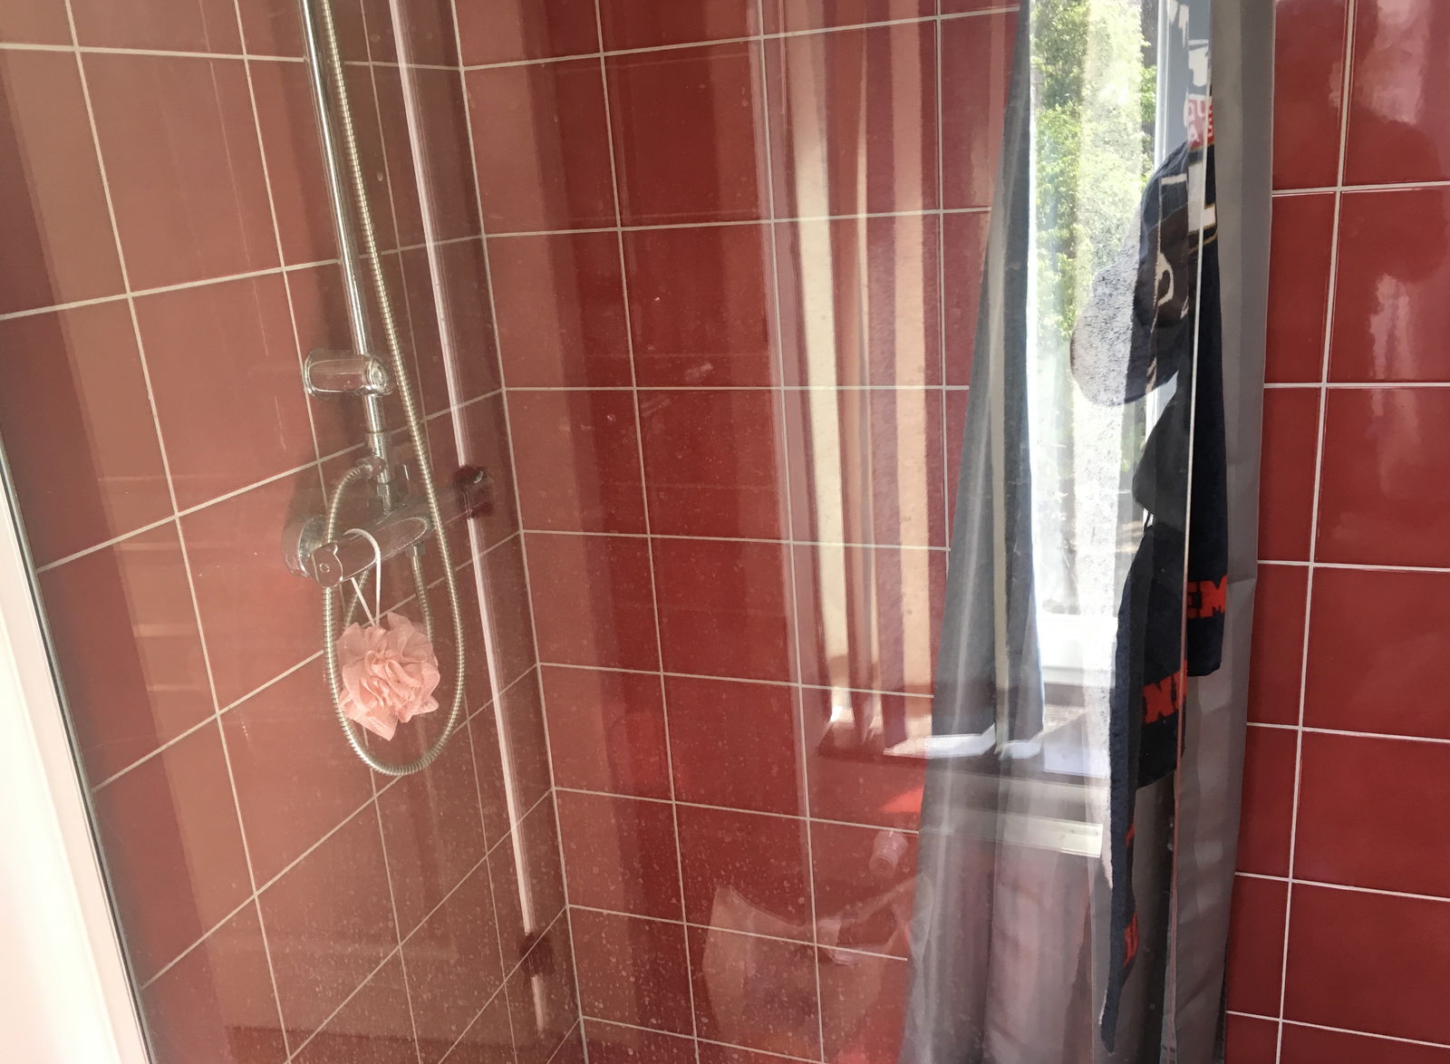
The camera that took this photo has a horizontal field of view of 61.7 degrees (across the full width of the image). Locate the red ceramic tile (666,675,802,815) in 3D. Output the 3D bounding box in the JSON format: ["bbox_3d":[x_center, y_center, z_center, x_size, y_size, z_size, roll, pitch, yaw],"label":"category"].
[{"bbox_3d":[0.016,0.297,1.685,0.198,0.198,0.010,2,18,21],"label":"red ceramic tile"}]

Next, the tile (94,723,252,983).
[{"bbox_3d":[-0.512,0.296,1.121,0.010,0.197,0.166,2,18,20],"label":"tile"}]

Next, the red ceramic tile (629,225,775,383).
[{"bbox_3d":[-0.028,-0.278,1.508,0.198,0.198,0.010,2,18,21],"label":"red ceramic tile"}]

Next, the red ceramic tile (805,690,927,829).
[{"bbox_3d":[0.203,0.303,1.607,0.196,0.197,0.010,2,18,20],"label":"red ceramic tile"}]

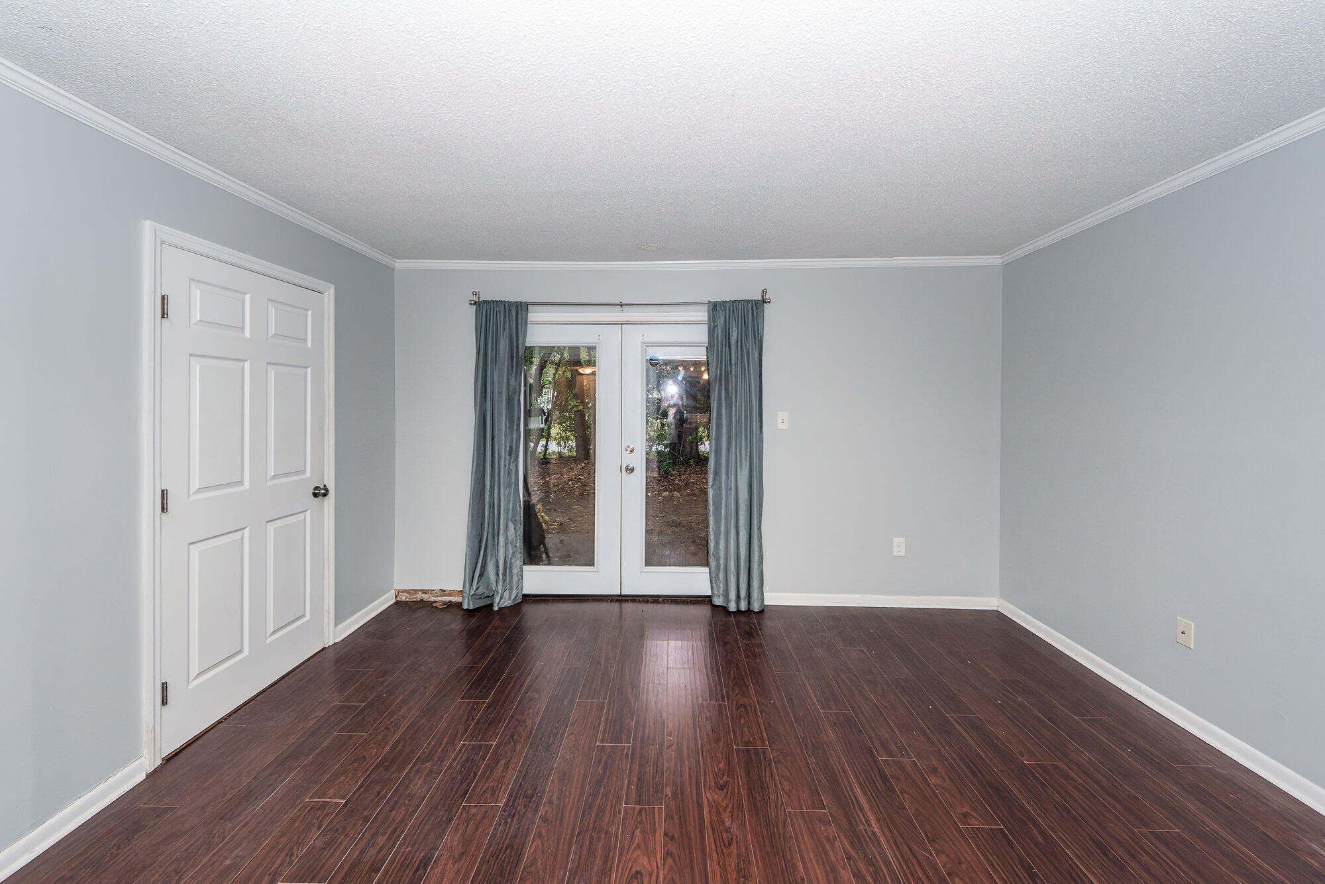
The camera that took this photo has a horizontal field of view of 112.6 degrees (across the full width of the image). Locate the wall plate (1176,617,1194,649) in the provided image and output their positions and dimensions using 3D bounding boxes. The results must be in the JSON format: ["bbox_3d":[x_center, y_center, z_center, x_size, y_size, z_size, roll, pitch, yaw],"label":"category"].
[{"bbox_3d":[2.313,0.844,1.957,0.010,0.115,0.071,0,3,2],"label":"wall plate"}]

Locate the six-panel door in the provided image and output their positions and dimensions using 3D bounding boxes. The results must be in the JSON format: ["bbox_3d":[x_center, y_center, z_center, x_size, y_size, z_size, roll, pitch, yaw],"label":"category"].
[{"bbox_3d":[-1.976,0.204,2.150,0.055,2.035,0.810,0,3,2],"label":"six-panel door"}]

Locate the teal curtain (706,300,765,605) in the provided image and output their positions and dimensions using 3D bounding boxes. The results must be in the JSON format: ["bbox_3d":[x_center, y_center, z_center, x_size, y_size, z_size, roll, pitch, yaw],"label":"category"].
[{"bbox_3d":[0.501,0.085,3.030,0.399,2.137,0.130,0,3,2],"label":"teal curtain"}]

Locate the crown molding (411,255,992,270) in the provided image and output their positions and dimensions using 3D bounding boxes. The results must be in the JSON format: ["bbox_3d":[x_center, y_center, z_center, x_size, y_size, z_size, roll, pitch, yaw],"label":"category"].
[{"bbox_3d":[0.210,-1.258,3.113,4.289,0.062,0.045,0,3,2],"label":"crown molding"}]

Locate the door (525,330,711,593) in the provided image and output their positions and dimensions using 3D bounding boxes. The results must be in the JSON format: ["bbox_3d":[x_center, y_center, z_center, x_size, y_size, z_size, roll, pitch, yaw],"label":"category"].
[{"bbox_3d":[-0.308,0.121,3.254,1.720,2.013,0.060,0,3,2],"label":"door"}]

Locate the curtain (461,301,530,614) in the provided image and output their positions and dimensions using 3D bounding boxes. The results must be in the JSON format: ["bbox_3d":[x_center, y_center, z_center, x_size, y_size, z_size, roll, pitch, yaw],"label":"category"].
[{"bbox_3d":[-1.163,0.076,3.079,0.460,2.157,0.130,0,3,2],"label":"curtain"}]

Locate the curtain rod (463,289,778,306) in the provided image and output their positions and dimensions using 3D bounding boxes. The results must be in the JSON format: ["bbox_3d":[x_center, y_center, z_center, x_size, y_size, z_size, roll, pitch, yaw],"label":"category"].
[{"bbox_3d":[-0.304,-1.022,3.096,2.127,0.100,0.100,0,3,2],"label":"curtain rod"}]

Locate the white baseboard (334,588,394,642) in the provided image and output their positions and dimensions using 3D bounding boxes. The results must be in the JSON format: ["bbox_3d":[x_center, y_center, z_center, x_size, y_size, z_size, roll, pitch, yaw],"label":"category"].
[{"bbox_3d":[-1.937,1.139,2.918,0.018,0.085,0.575,0,3,2],"label":"white baseboard"}]

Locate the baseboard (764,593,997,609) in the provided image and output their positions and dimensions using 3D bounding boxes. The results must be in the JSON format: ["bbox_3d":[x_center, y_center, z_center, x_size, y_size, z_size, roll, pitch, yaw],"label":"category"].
[{"bbox_3d":[1.516,1.130,3.094,1.670,0.085,0.018,0,3,2],"label":"baseboard"}]

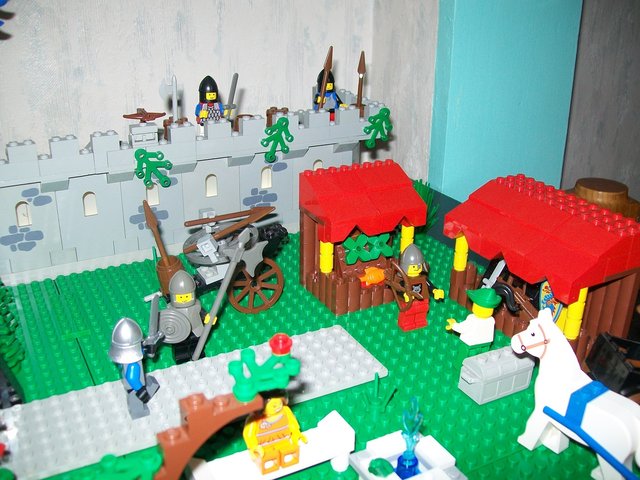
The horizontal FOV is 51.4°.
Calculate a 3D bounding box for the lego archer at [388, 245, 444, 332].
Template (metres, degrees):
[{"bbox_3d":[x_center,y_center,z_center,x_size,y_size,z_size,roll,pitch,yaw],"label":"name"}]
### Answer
[{"bbox_3d":[0.051,0.024,0.363,0.036,0.047,0.020,-11,26,-26],"label":"lego archer"}]

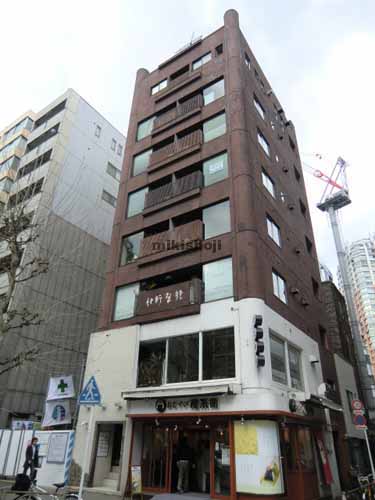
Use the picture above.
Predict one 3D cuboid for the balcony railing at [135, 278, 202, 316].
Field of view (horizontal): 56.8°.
[{"bbox_3d":[-0.800,2.068,14.701,3.284,1.114,0.160,-17,-34,29],"label":"balcony railing"}]

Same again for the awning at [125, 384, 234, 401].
[{"bbox_3d":[-0.474,5.437,13.167,4.913,0.391,0.484,-16,-34,29],"label":"awning"}]

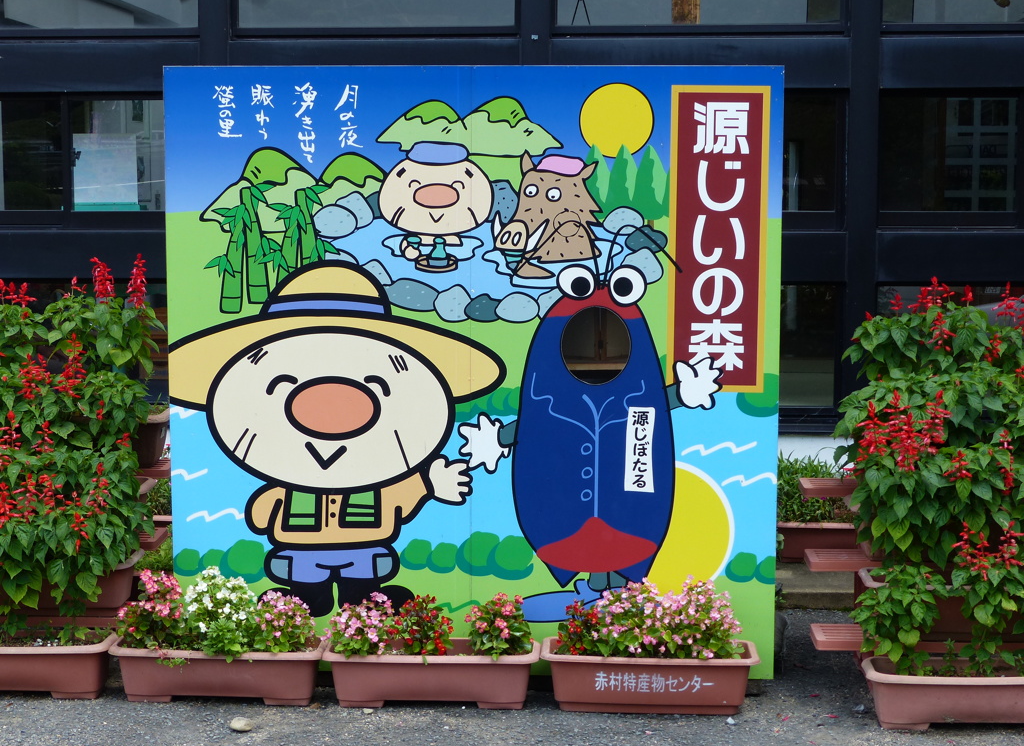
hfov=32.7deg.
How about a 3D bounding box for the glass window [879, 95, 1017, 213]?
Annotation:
[{"bbox_3d":[1.811,-0.908,7.250,0.565,0.490,0.050,0,6,4],"label":"glass window"}]

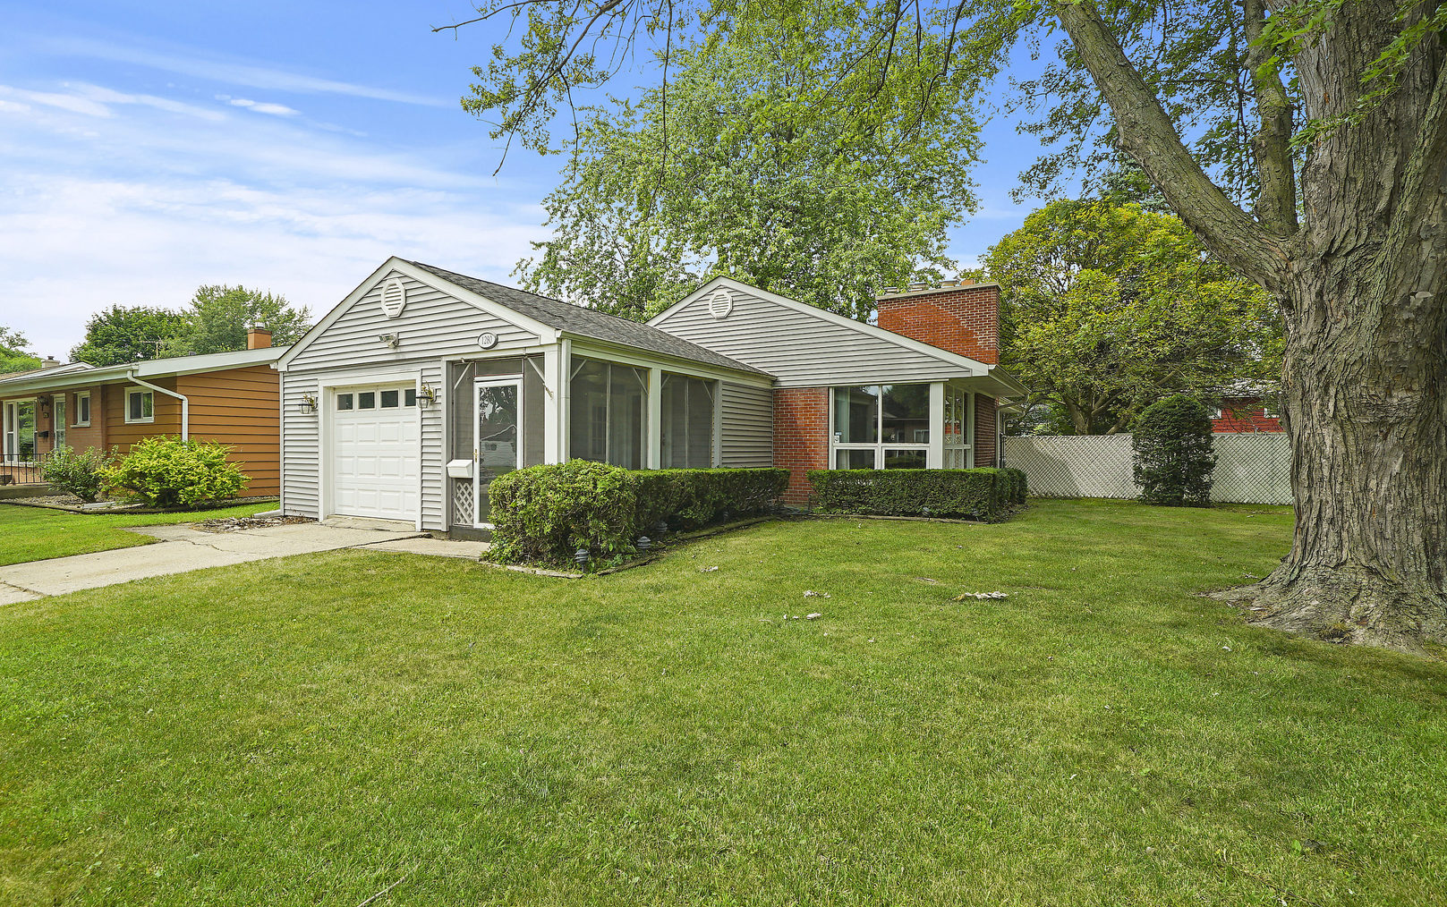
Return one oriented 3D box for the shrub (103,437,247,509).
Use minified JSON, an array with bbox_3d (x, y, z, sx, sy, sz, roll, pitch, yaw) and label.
[{"bbox_3d":[-10.473,0.359,12.350,2.100,1.360,1.850,0,1,-40],"label":"shrub"}]

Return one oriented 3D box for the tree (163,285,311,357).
[{"bbox_3d":[-29.172,-4.726,39.000,7.400,11.000,7.000,0,1,-37],"label":"tree"}]

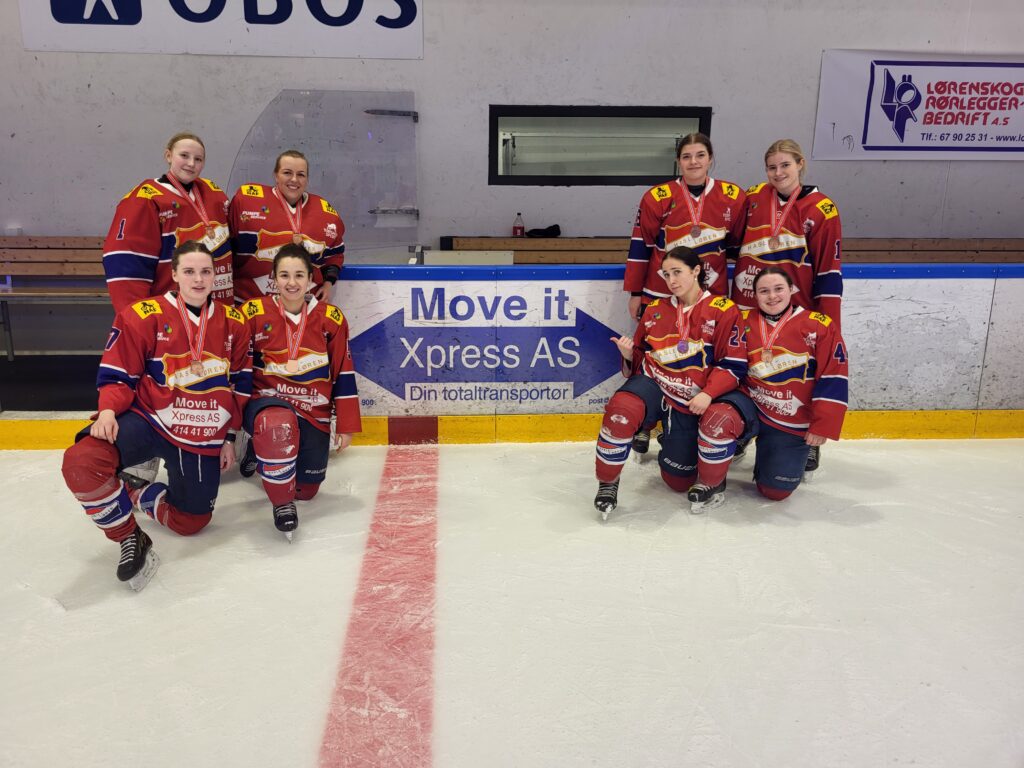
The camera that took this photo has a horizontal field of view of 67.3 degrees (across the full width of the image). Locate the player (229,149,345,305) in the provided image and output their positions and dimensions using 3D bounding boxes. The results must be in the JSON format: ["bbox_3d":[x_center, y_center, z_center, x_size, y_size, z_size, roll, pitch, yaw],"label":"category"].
[{"bbox_3d":[-1.159,-0.368,4.120,0.600,1.690,0.460,-5,14,-19],"label":"player"}]

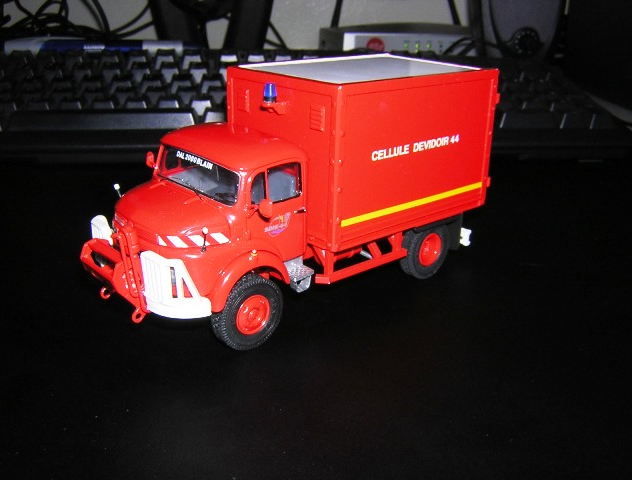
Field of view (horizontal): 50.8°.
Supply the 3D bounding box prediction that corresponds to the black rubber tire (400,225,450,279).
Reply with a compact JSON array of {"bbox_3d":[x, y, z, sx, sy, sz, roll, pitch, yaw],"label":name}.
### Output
[{"bbox_3d":[0.040,0.003,0.246,0.024,0.024,0.006,-16,27,-38],"label":"black rubber tire"}]

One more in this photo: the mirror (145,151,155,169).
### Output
[{"bbox_3d":[-0.056,-0.027,0.224,0.002,0.005,0.004,-16,27,-38],"label":"mirror"}]

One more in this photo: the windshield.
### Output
[{"bbox_3d":[-0.036,-0.019,0.199,0.003,0.009,0.043,-4,19,-42],"label":"windshield"}]

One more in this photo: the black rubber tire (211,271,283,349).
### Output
[{"bbox_3d":[-0.020,0.021,0.196,0.024,0.024,0.006,-16,27,-38],"label":"black rubber tire"}]

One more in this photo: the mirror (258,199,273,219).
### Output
[{"bbox_3d":[-0.013,-0.009,0.178,0.002,0.005,0.004,-16,27,-38],"label":"mirror"}]

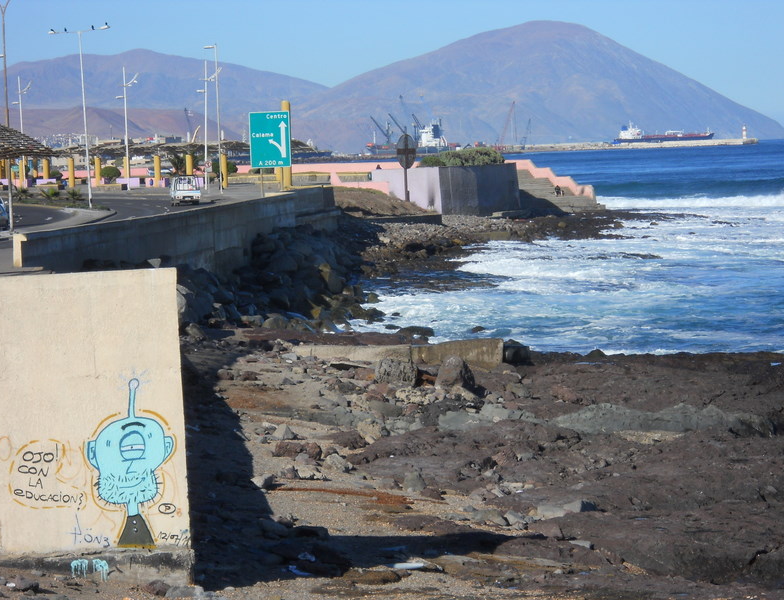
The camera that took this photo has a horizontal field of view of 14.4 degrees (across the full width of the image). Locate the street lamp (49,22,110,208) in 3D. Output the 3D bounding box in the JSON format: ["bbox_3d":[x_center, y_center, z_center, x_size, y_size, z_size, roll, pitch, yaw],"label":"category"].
[{"bbox_3d":[-20.605,-12.175,206.706,4.150,12.100,0.400,-2,3,0],"label":"street lamp"}]

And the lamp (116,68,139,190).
[{"bbox_3d":[-25.662,-16.757,302.802,2.400,12.080,0.450,-3,3,-20],"label":"lamp"}]

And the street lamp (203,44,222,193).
[{"bbox_3d":[-14.423,-14.550,249.639,1.200,12.050,0.350,-2,3,-8],"label":"street lamp"}]

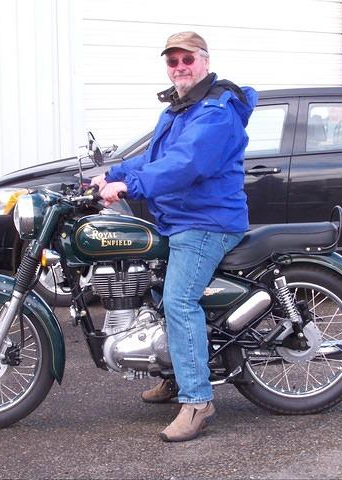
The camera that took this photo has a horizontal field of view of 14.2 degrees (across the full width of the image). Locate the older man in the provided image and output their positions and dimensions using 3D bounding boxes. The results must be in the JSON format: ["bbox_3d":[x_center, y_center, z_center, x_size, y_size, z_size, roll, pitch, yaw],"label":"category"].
[{"bbox_3d":[0.024,-0.055,5.964,0.670,1.695,0.771,-2,5,-11],"label":"older man"}]

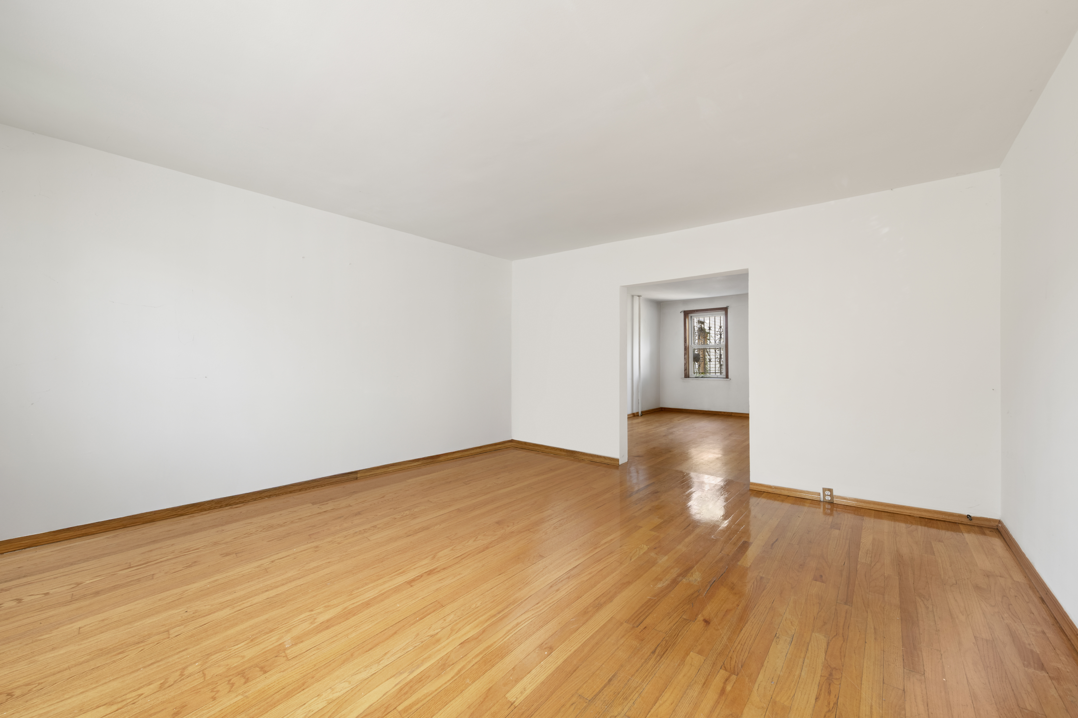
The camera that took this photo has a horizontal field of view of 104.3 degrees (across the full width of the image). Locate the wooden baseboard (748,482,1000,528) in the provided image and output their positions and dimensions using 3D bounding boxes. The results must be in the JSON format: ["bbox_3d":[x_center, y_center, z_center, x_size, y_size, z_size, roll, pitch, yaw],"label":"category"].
[{"bbox_3d":[2.509,1.135,3.303,1.543,0.064,0.018,-1,-1,38],"label":"wooden baseboard"}]

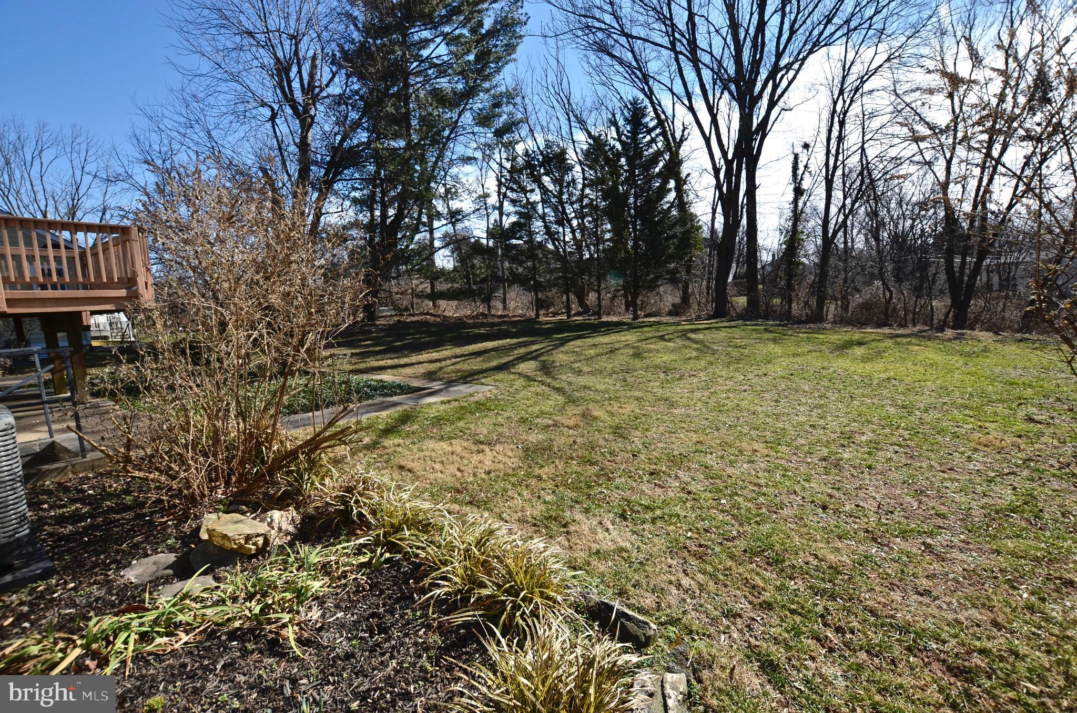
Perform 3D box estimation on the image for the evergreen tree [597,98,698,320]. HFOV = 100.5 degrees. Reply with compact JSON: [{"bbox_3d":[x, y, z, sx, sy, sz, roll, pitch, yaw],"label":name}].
[{"bbox_3d":[4.856,-6.420,20.028,4.390,9.560,4.210,0,9,0],"label":"evergreen tree"}]

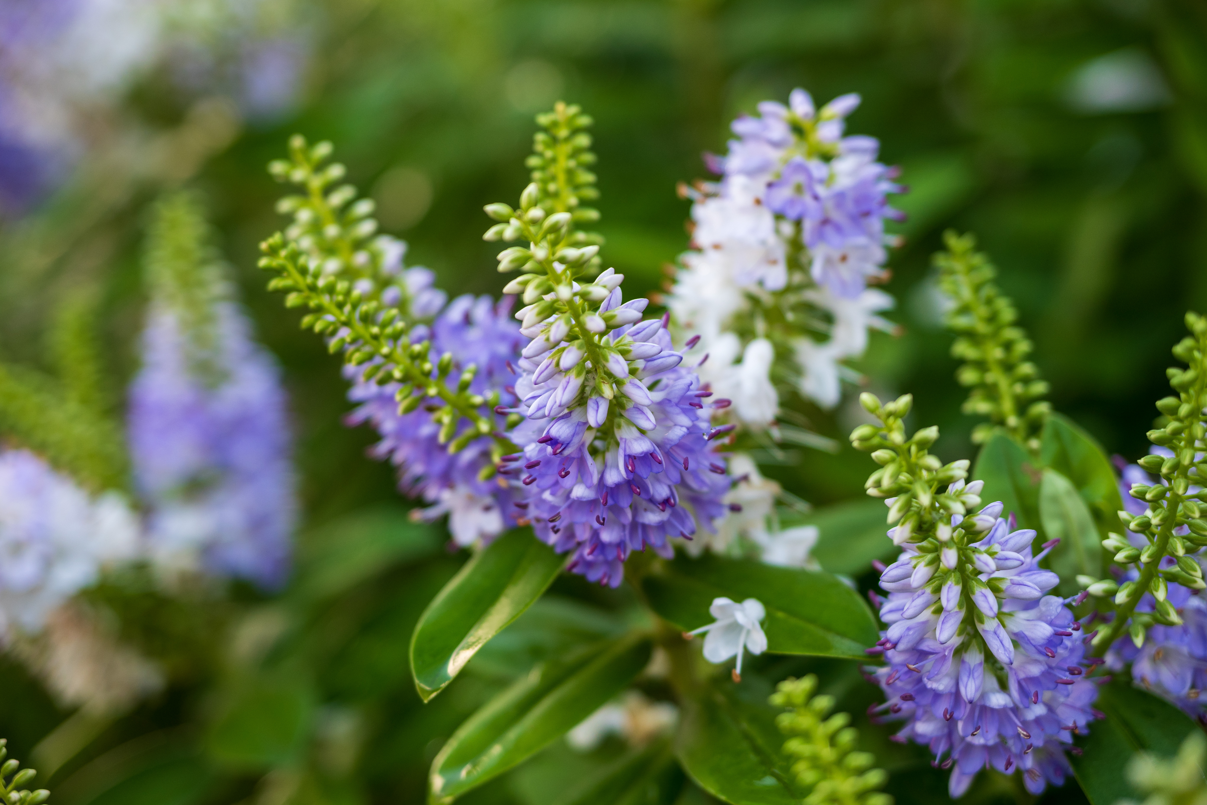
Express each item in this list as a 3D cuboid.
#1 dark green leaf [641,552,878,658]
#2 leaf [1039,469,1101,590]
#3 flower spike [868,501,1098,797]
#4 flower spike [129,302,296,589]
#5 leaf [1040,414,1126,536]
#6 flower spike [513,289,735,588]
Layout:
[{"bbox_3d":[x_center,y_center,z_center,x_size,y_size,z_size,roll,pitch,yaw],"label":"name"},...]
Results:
[{"bbox_3d":[0.028,0.037,0.455,0.043,0.007,0.021,18,39,8],"label":"dark green leaf"},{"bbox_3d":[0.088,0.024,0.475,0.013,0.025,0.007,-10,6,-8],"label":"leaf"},{"bbox_3d":[0.067,0.044,0.445,0.036,0.048,0.036,-16,24,7],"label":"flower spike"},{"bbox_3d":[-0.093,0.010,0.600,0.036,0.066,0.036,-6,7,-1],"label":"flower spike"},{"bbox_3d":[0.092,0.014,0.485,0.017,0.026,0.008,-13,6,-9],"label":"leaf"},{"bbox_3d":[0.003,0.006,0.450,0.035,0.049,0.035,-15,24,7],"label":"flower spike"}]

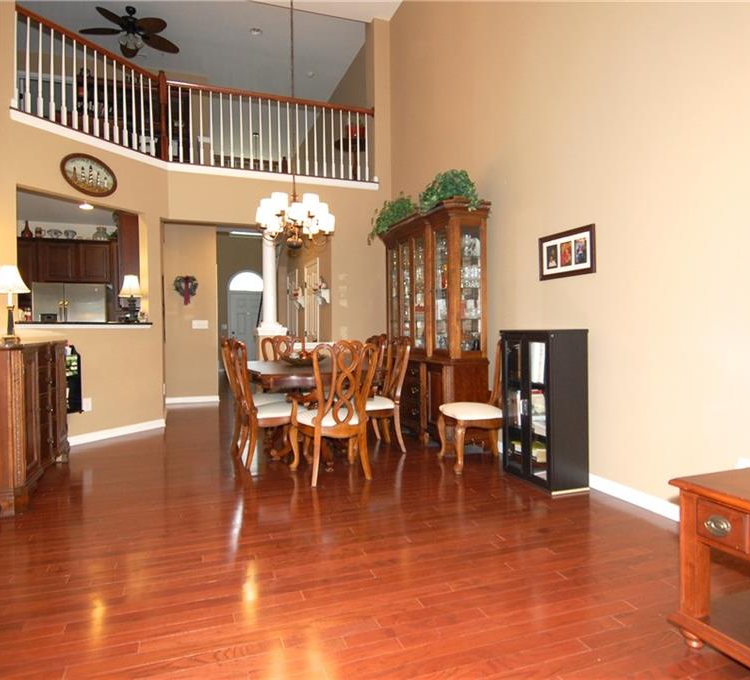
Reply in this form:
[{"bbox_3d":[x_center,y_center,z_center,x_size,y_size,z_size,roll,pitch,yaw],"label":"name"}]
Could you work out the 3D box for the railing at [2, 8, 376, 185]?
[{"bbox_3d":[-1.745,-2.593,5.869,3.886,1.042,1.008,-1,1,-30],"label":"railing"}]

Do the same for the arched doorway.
[{"bbox_3d":[-3.328,-0.476,13.400,0.996,2.711,0.160,-1,1,-19],"label":"arched doorway"}]

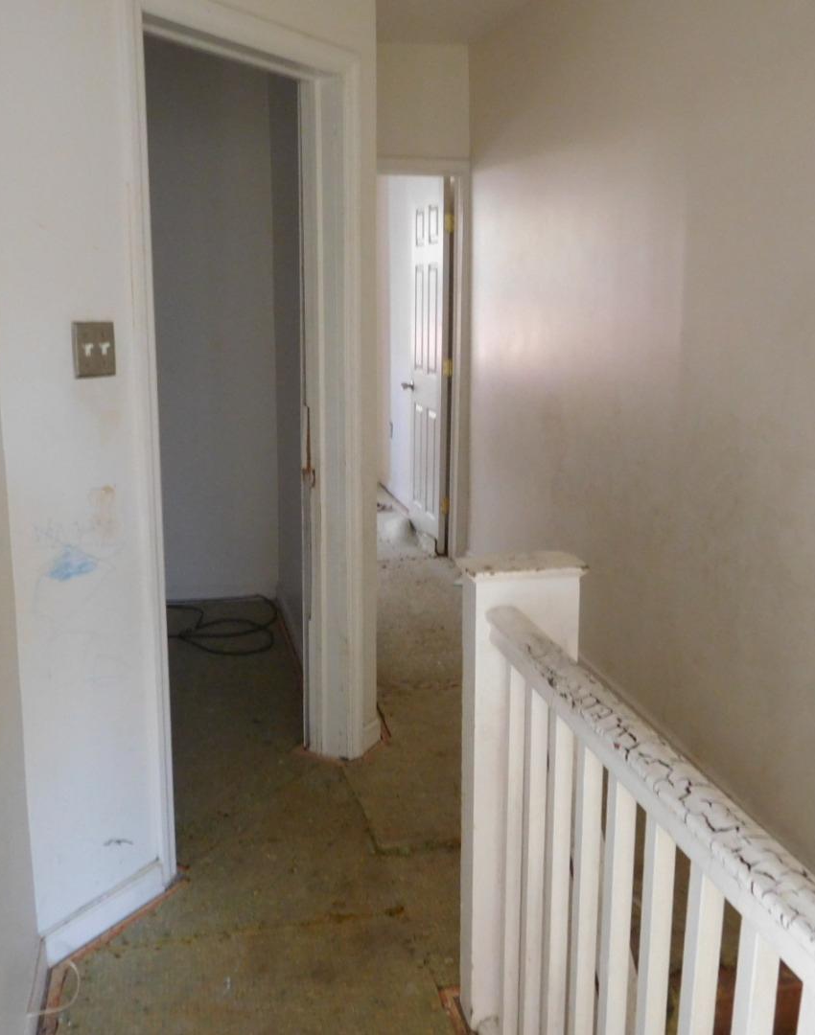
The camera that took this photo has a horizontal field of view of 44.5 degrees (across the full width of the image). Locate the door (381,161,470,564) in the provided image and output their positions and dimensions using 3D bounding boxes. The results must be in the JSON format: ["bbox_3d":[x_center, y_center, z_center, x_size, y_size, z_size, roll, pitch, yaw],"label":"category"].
[{"bbox_3d":[-0.092,-0.819,5.478,0.800,2.100,0.120,-2,13,-13],"label":"door"}]

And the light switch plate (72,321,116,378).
[{"bbox_3d":[-0.666,-0.358,2.118,0.008,0.115,0.115,8,15,31],"label":"light switch plate"}]

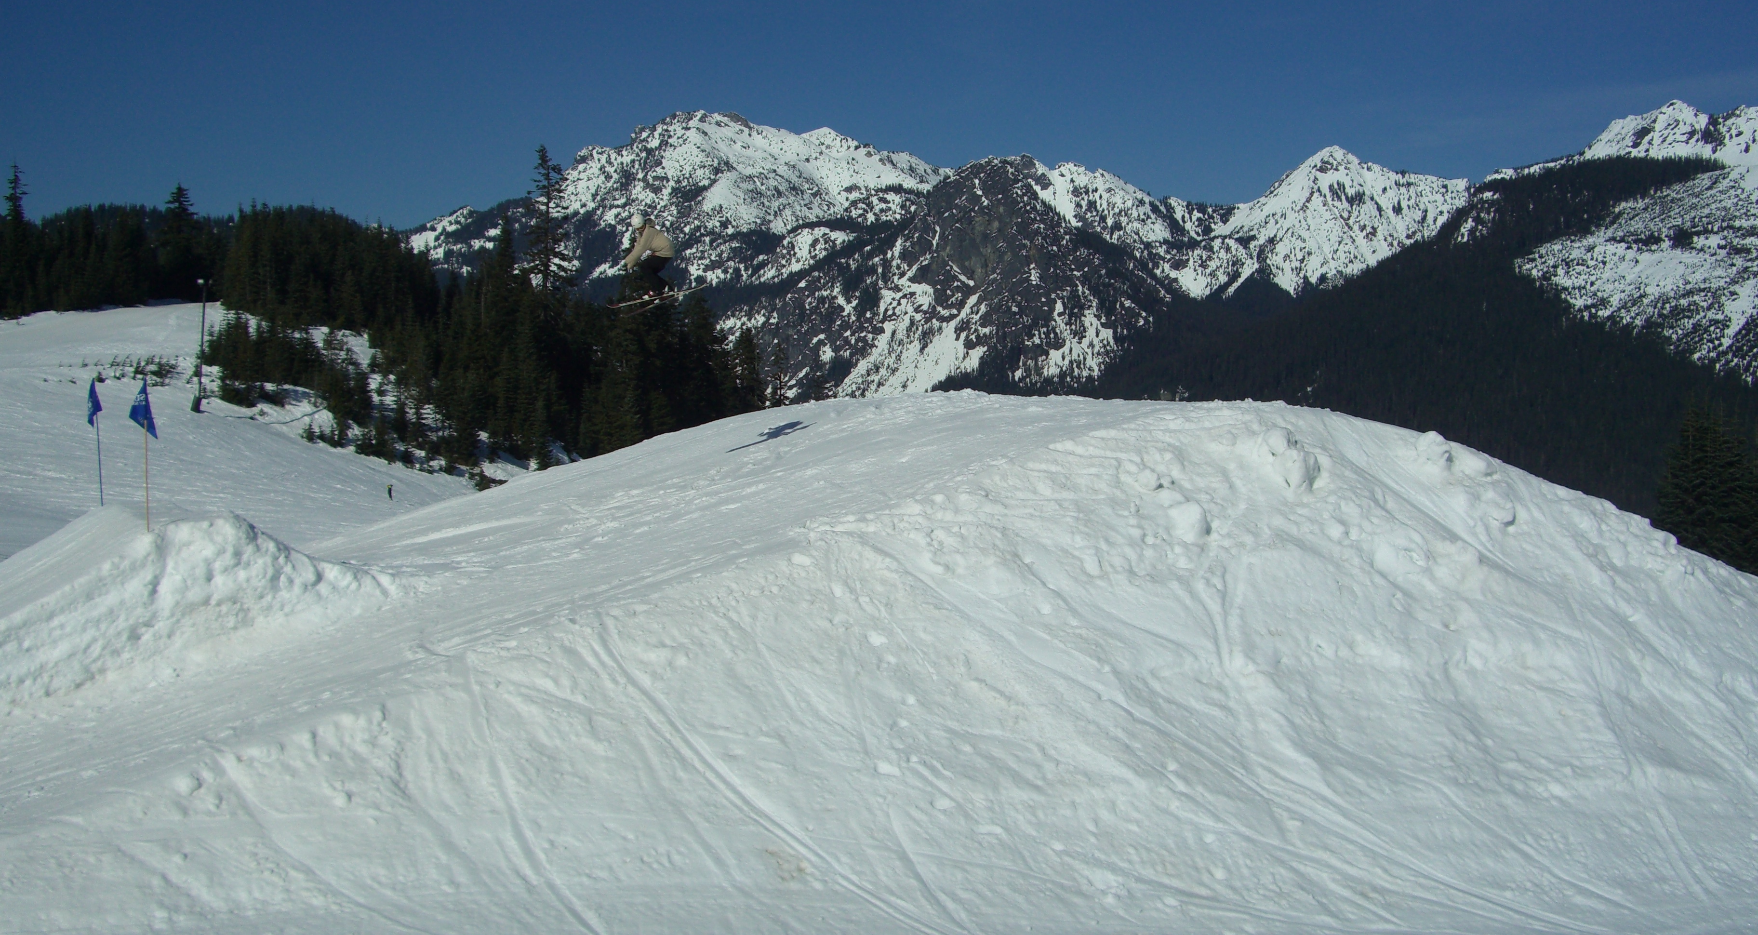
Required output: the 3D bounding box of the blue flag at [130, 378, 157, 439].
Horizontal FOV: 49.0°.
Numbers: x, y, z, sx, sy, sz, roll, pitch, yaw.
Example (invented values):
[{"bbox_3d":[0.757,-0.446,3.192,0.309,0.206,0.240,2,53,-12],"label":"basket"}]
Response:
[{"bbox_3d":[-9.718,-0.780,25.500,0.360,0.780,0.140,0,1,0],"label":"blue flag"}]

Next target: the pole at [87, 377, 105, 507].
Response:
[{"bbox_3d":[-12.170,-0.395,30.000,0.280,2.000,0.250,0,1,0],"label":"pole"}]

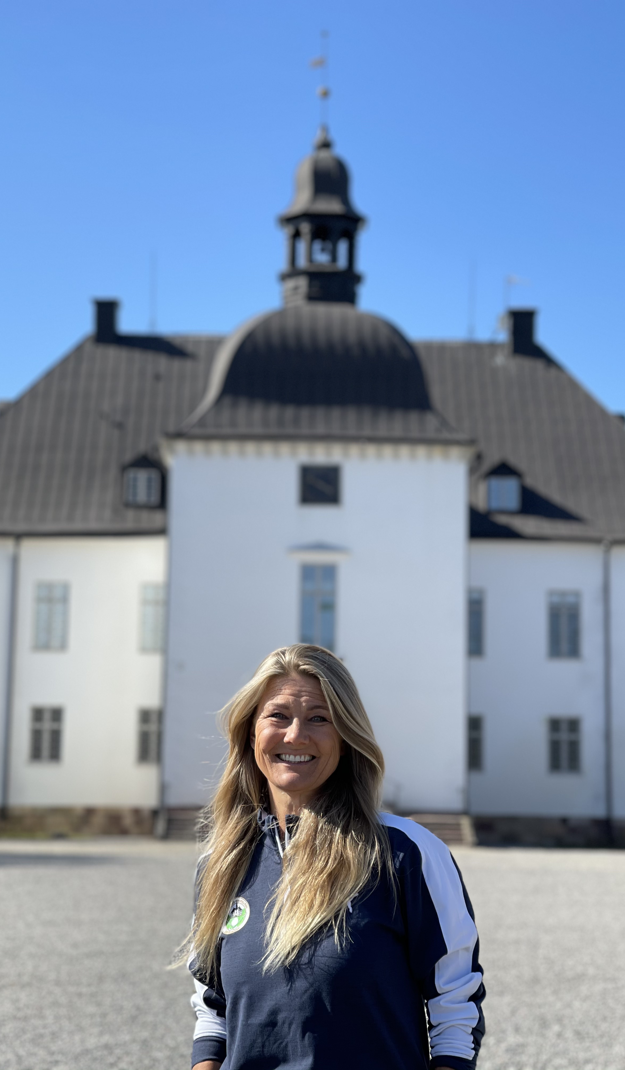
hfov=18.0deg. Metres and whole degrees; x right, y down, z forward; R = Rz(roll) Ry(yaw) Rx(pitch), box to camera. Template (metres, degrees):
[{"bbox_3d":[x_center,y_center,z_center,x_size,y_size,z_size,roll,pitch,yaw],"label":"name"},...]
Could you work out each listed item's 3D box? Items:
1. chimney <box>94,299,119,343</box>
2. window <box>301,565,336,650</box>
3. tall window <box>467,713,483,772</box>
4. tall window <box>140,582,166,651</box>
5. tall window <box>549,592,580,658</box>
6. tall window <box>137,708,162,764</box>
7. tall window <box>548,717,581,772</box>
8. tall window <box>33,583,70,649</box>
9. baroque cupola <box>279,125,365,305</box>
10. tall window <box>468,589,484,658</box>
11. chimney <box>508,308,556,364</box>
[{"bbox_3d":[-8.116,-8.349,78.214,0.871,1.801,0.829,1,-10,0],"label":"chimney"},{"bbox_3d":[0.191,2.430,63.158,1.140,3.026,0.200,1,-10,0],"label":"window"},{"bbox_3d":[4.597,6.196,58.902,0.960,1.662,0.150,1,-10,0],"label":"tall window"},{"bbox_3d":[-5.413,2.863,68.691,1.190,2.413,0.200,1,-10,0],"label":"tall window"},{"bbox_3d":[8.755,3.121,68.771,1.120,2.370,0.200,1,-10,0],"label":"tall window"},{"bbox_3d":[-4.730,5.987,58.910,0.960,1.642,0.150,1,-10,0],"label":"tall window"},{"bbox_3d":[7.512,6.255,58.901,0.960,1.652,0.150,1,-10,0],"label":"tall window"},{"bbox_3d":[-7.865,2.454,59.540,0.960,2.086,0.150,1,-10,0],"label":"tall window"},{"bbox_3d":[0.328,-10.011,62.785,2.706,6.339,2.706,1,-10,0],"label":"baroque cupola"},{"bbox_3d":[4.675,2.642,59.545,0.960,2.096,0.150,1,-10,0],"label":"tall window"},{"bbox_3d":[8.282,-7.913,78.214,0.955,1.851,0.829,1,-10,0],"label":"chimney"}]

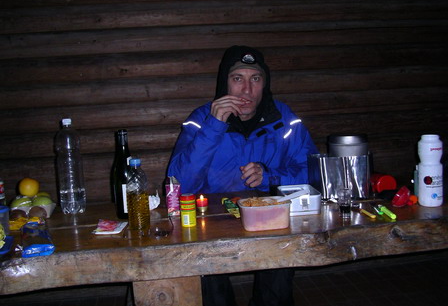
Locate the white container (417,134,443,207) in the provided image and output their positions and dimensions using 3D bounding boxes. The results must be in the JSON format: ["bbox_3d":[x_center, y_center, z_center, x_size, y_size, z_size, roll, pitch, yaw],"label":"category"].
[{"bbox_3d":[0.648,0.057,1.500,0.077,0.221,0.077,-3,5,0],"label":"white container"}]

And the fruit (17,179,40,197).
[{"bbox_3d":[-0.672,0.120,1.657,0.071,0.068,0.071,-3,5,0],"label":"fruit"}]

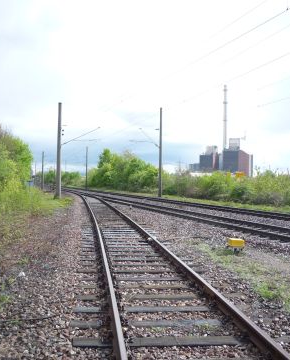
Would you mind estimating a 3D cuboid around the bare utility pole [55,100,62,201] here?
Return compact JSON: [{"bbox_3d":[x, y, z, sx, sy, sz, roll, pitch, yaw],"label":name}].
[{"bbox_3d":[-8.798,-3.002,45.264,0.460,9.822,0.460,1,0,-15],"label":"bare utility pole"}]

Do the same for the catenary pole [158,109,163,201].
[{"bbox_3d":[1.653,-2.944,47.464,0.360,9.849,0.360,1,0,-15],"label":"catenary pole"}]

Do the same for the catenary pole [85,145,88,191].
[{"bbox_3d":[-12.958,-2.544,98.964,0.360,9.862,0.360,1,0,-18],"label":"catenary pole"}]

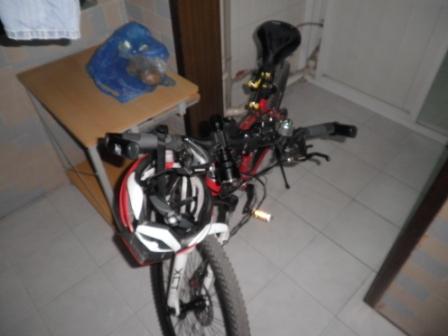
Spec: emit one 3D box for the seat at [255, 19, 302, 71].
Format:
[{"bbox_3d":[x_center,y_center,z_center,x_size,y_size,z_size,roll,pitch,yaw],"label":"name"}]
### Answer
[{"bbox_3d":[0.193,-0.463,1.260,0.160,0.090,0.270,13,47,6],"label":"seat"}]

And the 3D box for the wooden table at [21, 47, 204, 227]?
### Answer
[{"bbox_3d":[-0.511,-0.125,1.722,0.510,0.700,0.695,-34,53,-28],"label":"wooden table"}]

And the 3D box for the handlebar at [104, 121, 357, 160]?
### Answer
[{"bbox_3d":[0.077,-0.071,0.800,0.650,0.090,0.120,-6,43,-26],"label":"handlebar"}]

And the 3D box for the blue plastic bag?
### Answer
[{"bbox_3d":[-0.393,-0.450,1.375,0.280,0.220,0.290,-34,53,-28],"label":"blue plastic bag"}]

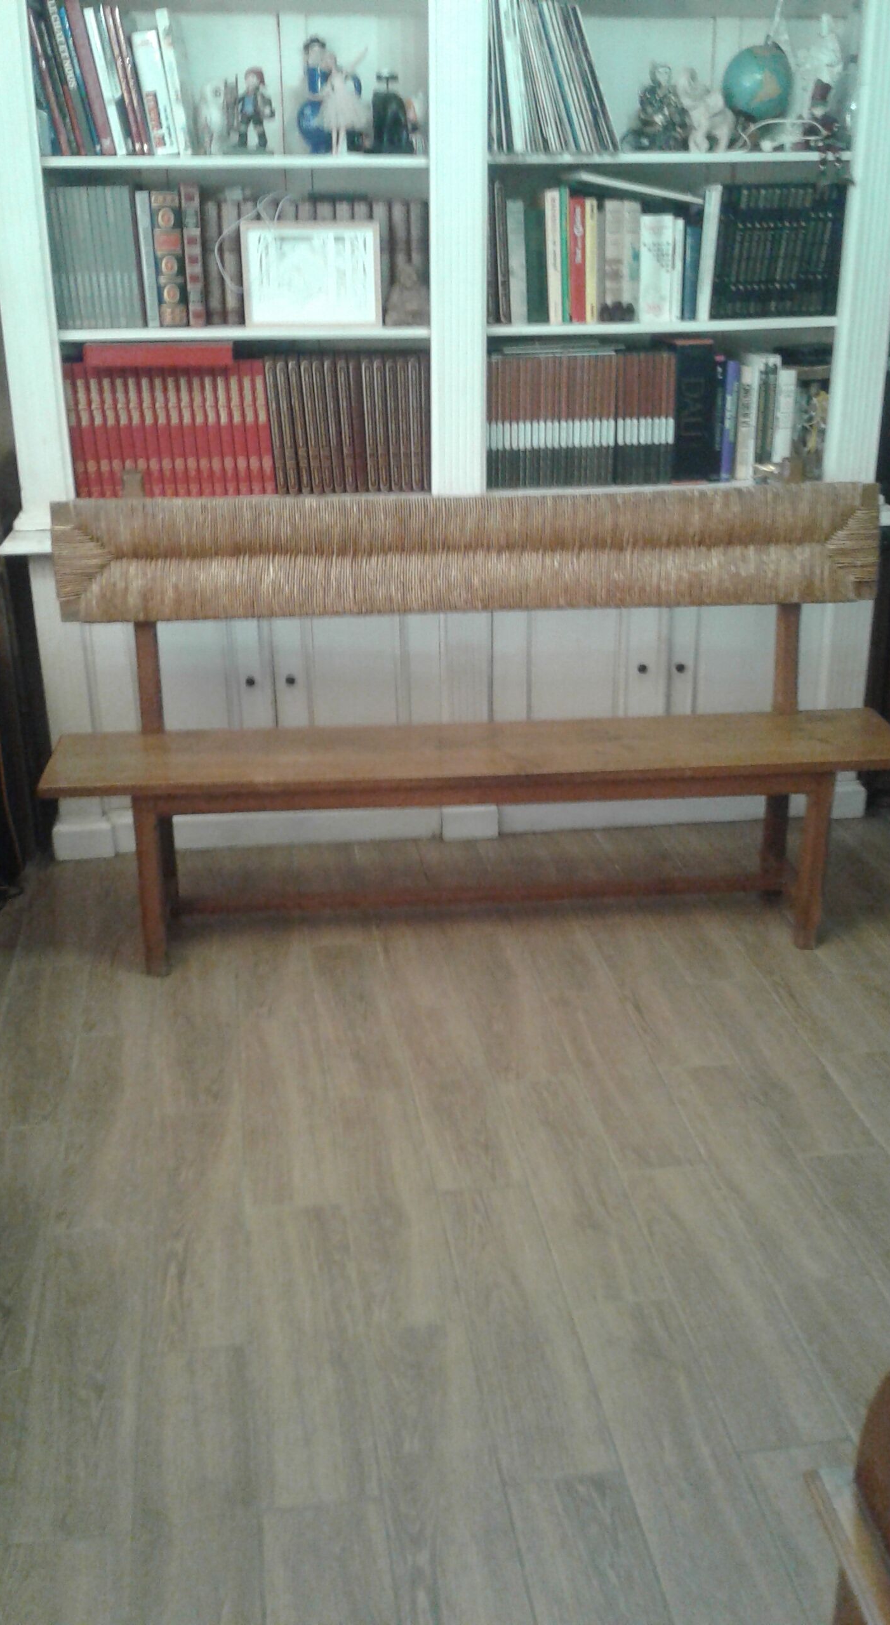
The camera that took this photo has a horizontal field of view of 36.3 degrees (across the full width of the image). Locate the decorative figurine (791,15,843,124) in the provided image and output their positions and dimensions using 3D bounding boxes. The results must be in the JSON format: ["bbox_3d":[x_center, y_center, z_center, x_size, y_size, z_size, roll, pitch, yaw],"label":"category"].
[{"bbox_3d":[0.925,-1.804,3.358,0.107,0.296,0.110,-3,20,-6],"label":"decorative figurine"}]

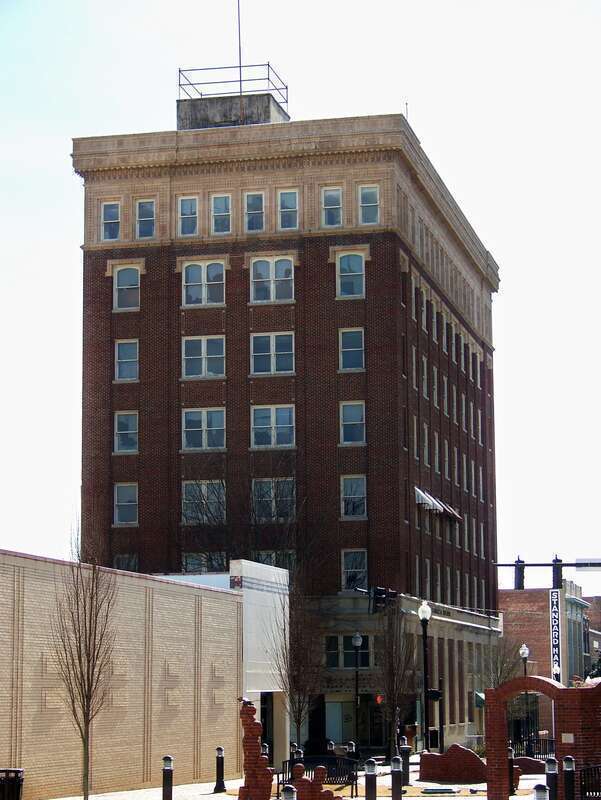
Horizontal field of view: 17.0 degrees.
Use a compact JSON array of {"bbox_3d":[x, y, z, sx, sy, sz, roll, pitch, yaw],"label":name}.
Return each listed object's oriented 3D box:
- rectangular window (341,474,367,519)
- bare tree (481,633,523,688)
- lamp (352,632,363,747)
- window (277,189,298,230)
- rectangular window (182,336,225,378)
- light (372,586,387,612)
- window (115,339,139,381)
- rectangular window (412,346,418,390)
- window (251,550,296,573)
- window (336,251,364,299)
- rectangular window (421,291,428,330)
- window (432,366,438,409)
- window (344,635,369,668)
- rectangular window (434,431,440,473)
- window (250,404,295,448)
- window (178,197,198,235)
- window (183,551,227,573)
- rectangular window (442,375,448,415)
[{"bbox_3d":[2.403,4.296,88.717,1.115,1.884,0.150,-2,-8,13],"label":"rectangular window"},{"bbox_3d":[8.992,12.951,90.000,2.200,5.270,2.200,-2,-8,13],"label":"bare tree"},{"bbox_3d":[2.330,12.108,83.351,0.430,4.920,0.430,-2,-8,13],"label":"lamp"},{"bbox_3d":[-0.552,-8.625,91.251,0.969,1.905,0.160,-2,-9,13],"label":"window"},{"bbox_3d":[-4.318,-1.935,90.361,2.000,1.830,0.150,-2,-8,13],"label":"rectangular window"},{"bbox_3d":[3.221,8.082,81.500,0.450,1.060,0.360,-2,-8,13],"label":"light"},{"bbox_3d":[-7.873,-1.809,91.188,1.100,1.870,0.150,-2,-8,13],"label":"window"},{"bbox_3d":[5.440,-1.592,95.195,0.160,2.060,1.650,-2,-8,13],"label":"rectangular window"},{"bbox_3d":[-1.163,7.776,90.292,2.020,1.970,0.160,-2,-8,13],"label":"window"},{"bbox_3d":[2.252,-5.568,90.147,1.283,2.035,0.160,-2,-9,13],"label":"window"},{"bbox_3d":[5.846,-4.313,95.881,0.150,2.050,1.750,-2,-8,13],"label":"rectangular window"},{"bbox_3d":[6.533,-0.622,98.254,0.150,1.900,1.750,-2,-8,13],"label":"window"},{"bbox_3d":[2.421,10.873,86.974,1.150,1.450,0.150,-2,-8,13],"label":"window"},{"bbox_3d":[6.654,2.565,98.135,0.140,1.900,1.120,-2,-8,13],"label":"rectangular window"},{"bbox_3d":[-1.270,1.202,91.251,2.020,2.030,0.160,-2,-8,13],"label":"window"},{"bbox_3d":[-5.208,-8.532,93.542,0.950,1.920,0.160,-2,-8,13],"label":"window"},{"bbox_3d":[-4.223,7.635,88.981,2.000,1.820,0.150,-2,-8,13],"label":"window"},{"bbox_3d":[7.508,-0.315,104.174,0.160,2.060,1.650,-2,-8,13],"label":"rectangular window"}]

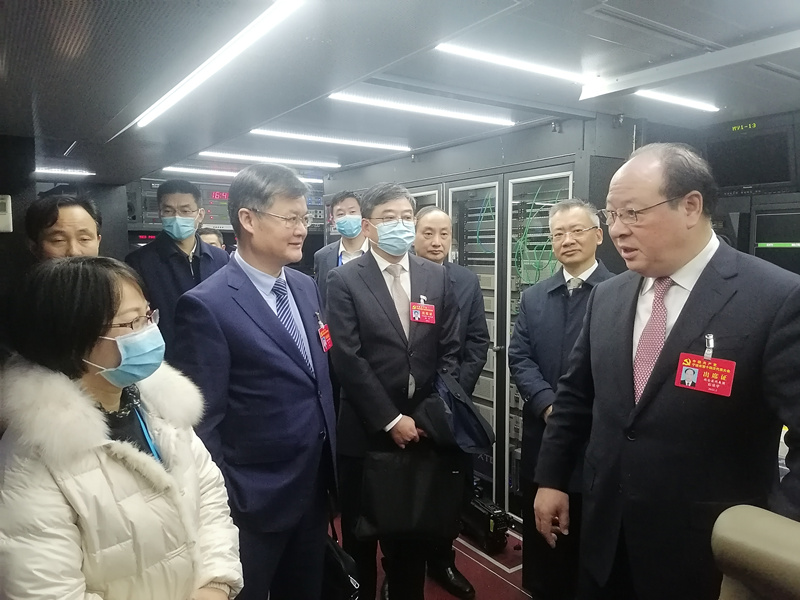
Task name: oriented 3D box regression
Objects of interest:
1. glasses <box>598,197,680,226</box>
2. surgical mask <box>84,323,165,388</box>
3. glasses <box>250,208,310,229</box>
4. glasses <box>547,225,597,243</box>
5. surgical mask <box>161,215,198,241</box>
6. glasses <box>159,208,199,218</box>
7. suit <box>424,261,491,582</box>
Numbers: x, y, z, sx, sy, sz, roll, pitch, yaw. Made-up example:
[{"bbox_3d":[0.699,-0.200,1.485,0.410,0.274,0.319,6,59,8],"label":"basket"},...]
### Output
[{"bbox_3d":[0.478,-0.172,1.215,0.140,0.045,0.143,-17,10,-9],"label":"glasses"},{"bbox_3d":[-0.494,0.101,1.120,0.110,0.105,0.130,3,6,3],"label":"surgical mask"},{"bbox_3d":[-0.310,-0.208,1.600,0.140,0.045,0.143,16,14,19],"label":"glasses"},{"bbox_3d":[0.640,-0.232,2.235,0.135,0.045,0.142,-11,3,-41],"label":"glasses"},{"bbox_3d":[-0.895,-0.291,2.540,0.138,0.108,0.085,-1,7,-5],"label":"surgical mask"},{"bbox_3d":[-0.900,-0.349,2.575,0.140,0.043,0.135,-1,9,-3],"label":"glasses"},{"bbox_3d":[0.168,0.545,2.730,0.500,1.440,0.300,0,5,3],"label":"suit"}]

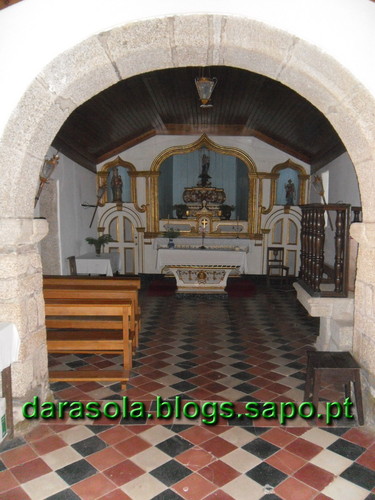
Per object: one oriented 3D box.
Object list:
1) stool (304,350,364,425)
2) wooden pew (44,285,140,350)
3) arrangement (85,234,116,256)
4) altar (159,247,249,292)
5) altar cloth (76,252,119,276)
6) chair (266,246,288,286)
[{"bbox_3d":[1.157,1.086,3.245,0.390,0.430,0.390,0,5,7],"label":"stool"},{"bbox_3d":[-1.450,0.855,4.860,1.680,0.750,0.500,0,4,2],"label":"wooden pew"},{"bbox_3d":[-1.970,-0.098,9.100,0.580,0.460,0.460,0,4,0],"label":"arrangement"},{"bbox_3d":[0.310,0.425,8.550,1.800,0.880,0.680,0,4,3],"label":"altar"},{"bbox_3d":[-1.980,0.322,8.950,0.740,0.370,1.100,0,4,2],"label":"altar cloth"},{"bbox_3d":[2.140,0.428,9.600,0.440,0.940,0.460,0,4,2],"label":"chair"}]

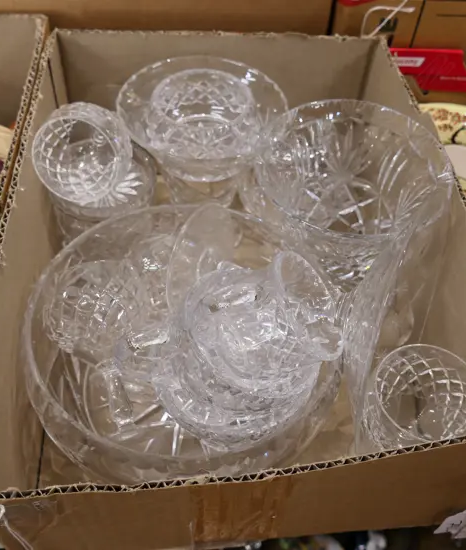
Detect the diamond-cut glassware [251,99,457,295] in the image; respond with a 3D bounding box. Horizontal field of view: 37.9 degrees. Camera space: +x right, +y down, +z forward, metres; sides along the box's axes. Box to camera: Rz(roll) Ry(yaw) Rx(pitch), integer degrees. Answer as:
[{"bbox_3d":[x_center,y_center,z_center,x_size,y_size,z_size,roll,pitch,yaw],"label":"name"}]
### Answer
[{"bbox_3d":[0.088,-0.035,0.581,0.149,0.167,0.149,0,51,-4],"label":"diamond-cut glassware"}]

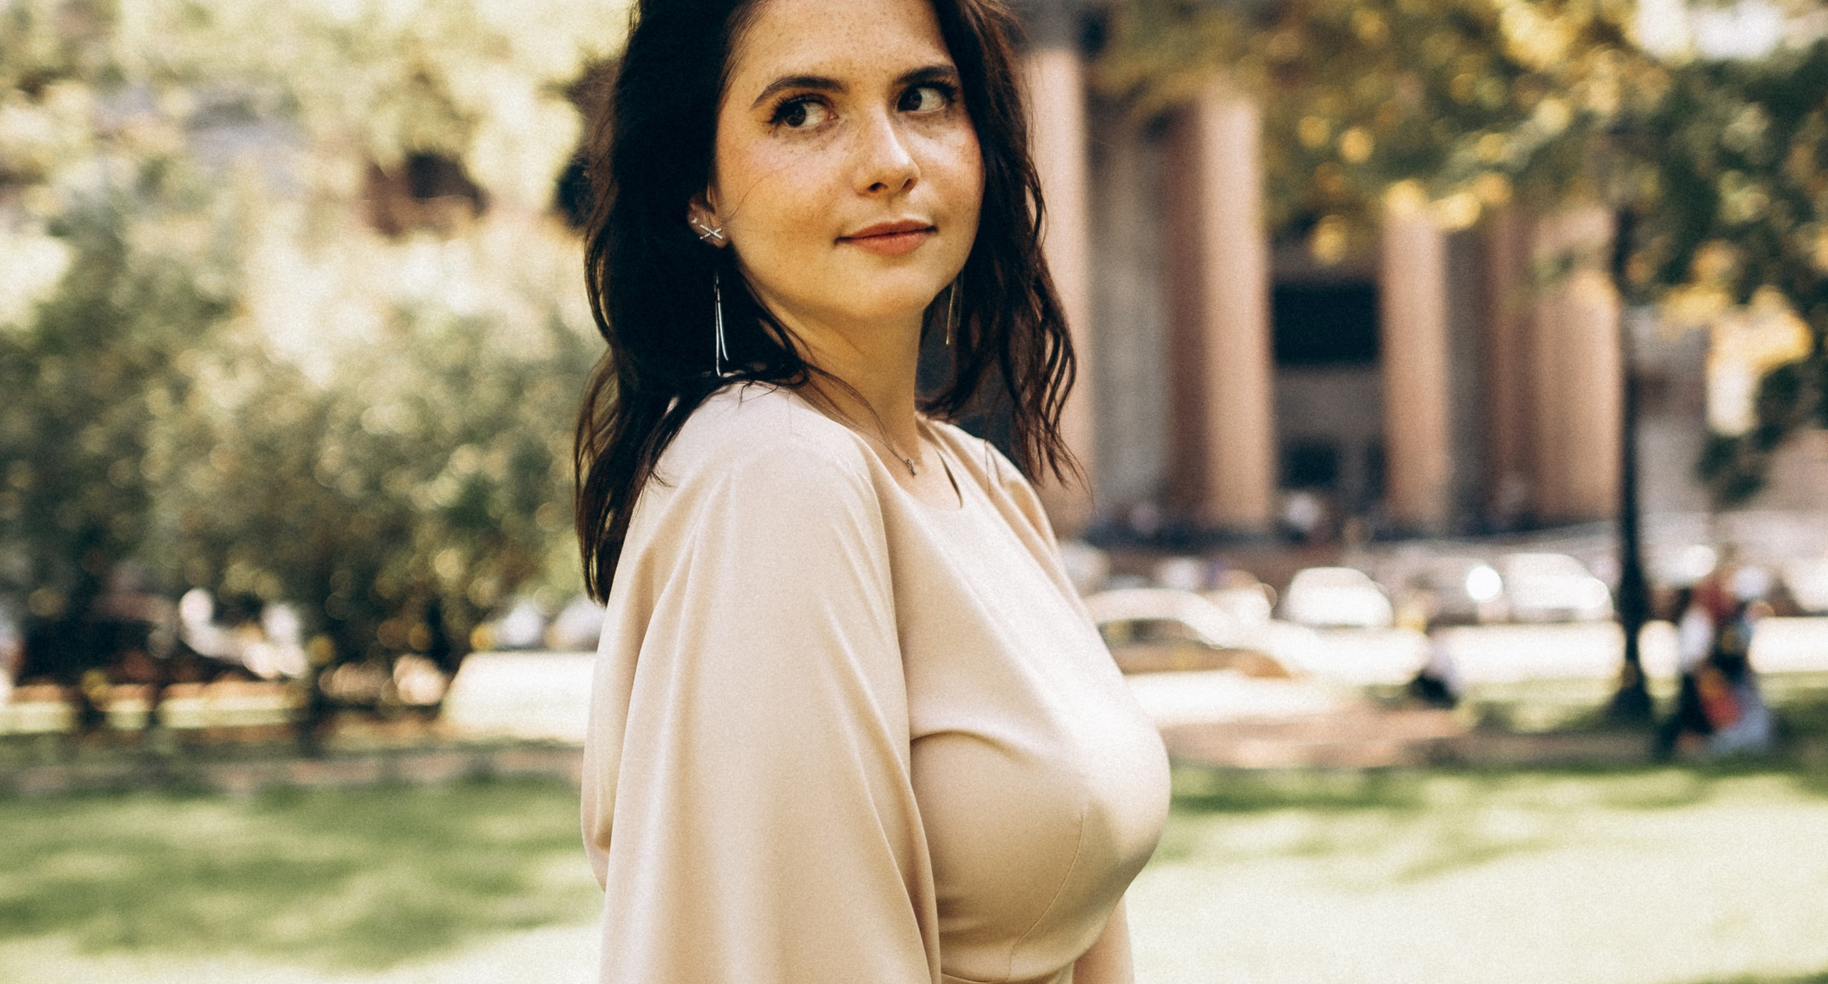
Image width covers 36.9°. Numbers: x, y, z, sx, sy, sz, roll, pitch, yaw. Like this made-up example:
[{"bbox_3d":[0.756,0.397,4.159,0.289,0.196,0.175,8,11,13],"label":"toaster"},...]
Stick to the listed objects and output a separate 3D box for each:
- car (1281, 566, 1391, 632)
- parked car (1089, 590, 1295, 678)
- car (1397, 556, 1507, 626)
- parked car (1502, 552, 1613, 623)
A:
[{"bbox_3d":[9.852,2.530,63.500,1.800,1.500,4.400,-1,-2,-2],"label":"car"},{"bbox_3d":[3.886,2.338,44.000,4.500,1.460,1.780,-1,-2,0],"label":"parked car"},{"bbox_3d":[12.679,2.394,64.500,1.830,1.620,4.500,-1,-2,-2],"label":"car"},{"bbox_3d":[15.308,2.354,65.500,1.820,1.600,4.450,-1,-2,-2],"label":"parked car"}]

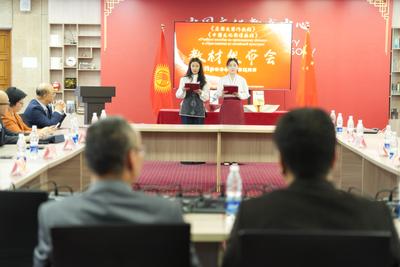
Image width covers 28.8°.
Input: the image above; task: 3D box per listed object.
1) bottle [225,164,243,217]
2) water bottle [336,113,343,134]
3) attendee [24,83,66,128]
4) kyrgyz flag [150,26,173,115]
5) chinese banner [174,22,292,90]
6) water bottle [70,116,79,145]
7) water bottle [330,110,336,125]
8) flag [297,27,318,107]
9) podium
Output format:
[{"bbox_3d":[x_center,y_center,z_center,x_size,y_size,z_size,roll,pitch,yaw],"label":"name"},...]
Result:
[{"bbox_3d":[0.143,0.246,3.270,0.065,0.233,0.065,1,4,1],"label":"bottle"},{"bbox_3d":[1.472,-0.095,8.200,0.065,0.235,0.065,1,4,1],"label":"water bottle"},{"bbox_3d":[-1.710,0.042,9.245,0.700,1.260,0.520,1,4,6],"label":"attendee"},{"bbox_3d":[-0.658,-1.009,13.300,0.380,1.580,0.280,1,4,1],"label":"kyrgyz flag"},{"bbox_3d":[0.586,-1.355,13.600,2.070,1.180,0.070,1,4,1],"label":"chinese banner"},{"bbox_3d":[-1.092,-0.024,6.800,0.065,0.235,0.065,1,4,1],"label":"water bottle"},{"bbox_3d":[1.528,-0.144,8.900,0.065,0.235,0.065,1,4,1],"label":"water bottle"},{"bbox_3d":[1.829,-0.992,13.300,0.360,1.550,0.280,1,4,1],"label":"flag"},{"bbox_3d":[-1.627,-0.133,12.244,0.600,1.180,0.450,-1,4,-13],"label":"podium"}]

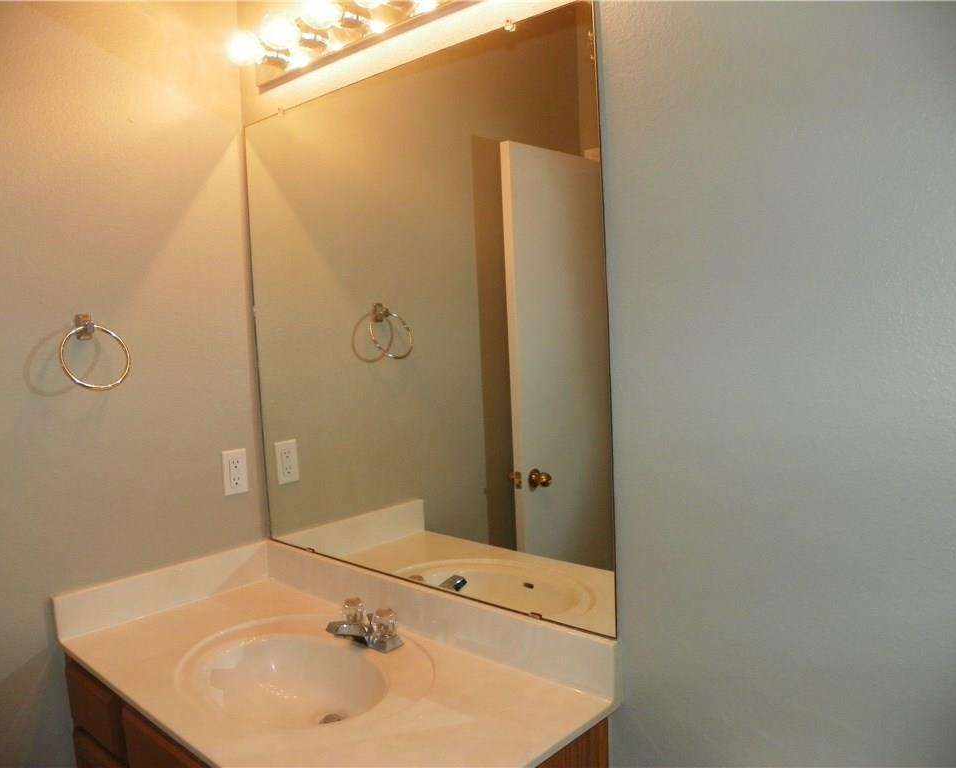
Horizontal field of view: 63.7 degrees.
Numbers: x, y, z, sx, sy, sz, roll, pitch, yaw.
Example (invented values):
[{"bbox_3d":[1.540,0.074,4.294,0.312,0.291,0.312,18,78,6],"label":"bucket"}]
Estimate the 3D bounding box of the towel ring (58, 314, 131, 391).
[{"bbox_3d":[-0.852,-0.070,1.700,0.092,0.168,0.150,2,6,43],"label":"towel ring"}]

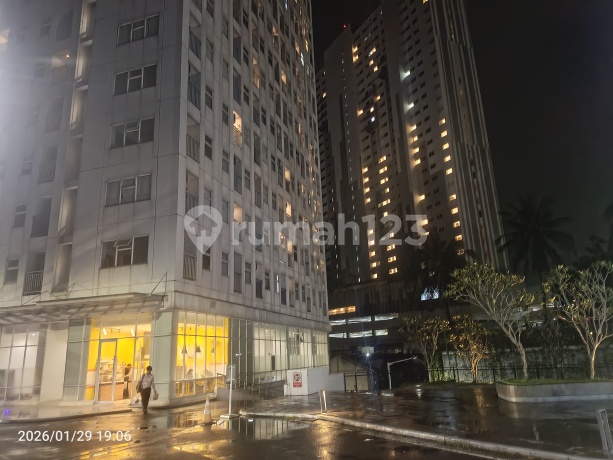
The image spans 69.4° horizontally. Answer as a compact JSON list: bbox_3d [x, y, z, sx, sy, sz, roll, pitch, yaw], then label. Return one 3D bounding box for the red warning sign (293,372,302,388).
[{"bbox_3d":[-0.359,6.271,18.499,0.356,0.586,0.030,-7,-16,17],"label":"red warning sign"}]

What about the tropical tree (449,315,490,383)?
[{"bbox_3d":[7.672,5.542,20.743,1.769,3.124,1.769,-3,-15,0],"label":"tropical tree"}]

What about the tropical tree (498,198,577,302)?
[{"bbox_3d":[19.906,3.893,36.977,6.394,14.160,6.394,-3,-15,0],"label":"tropical tree"}]

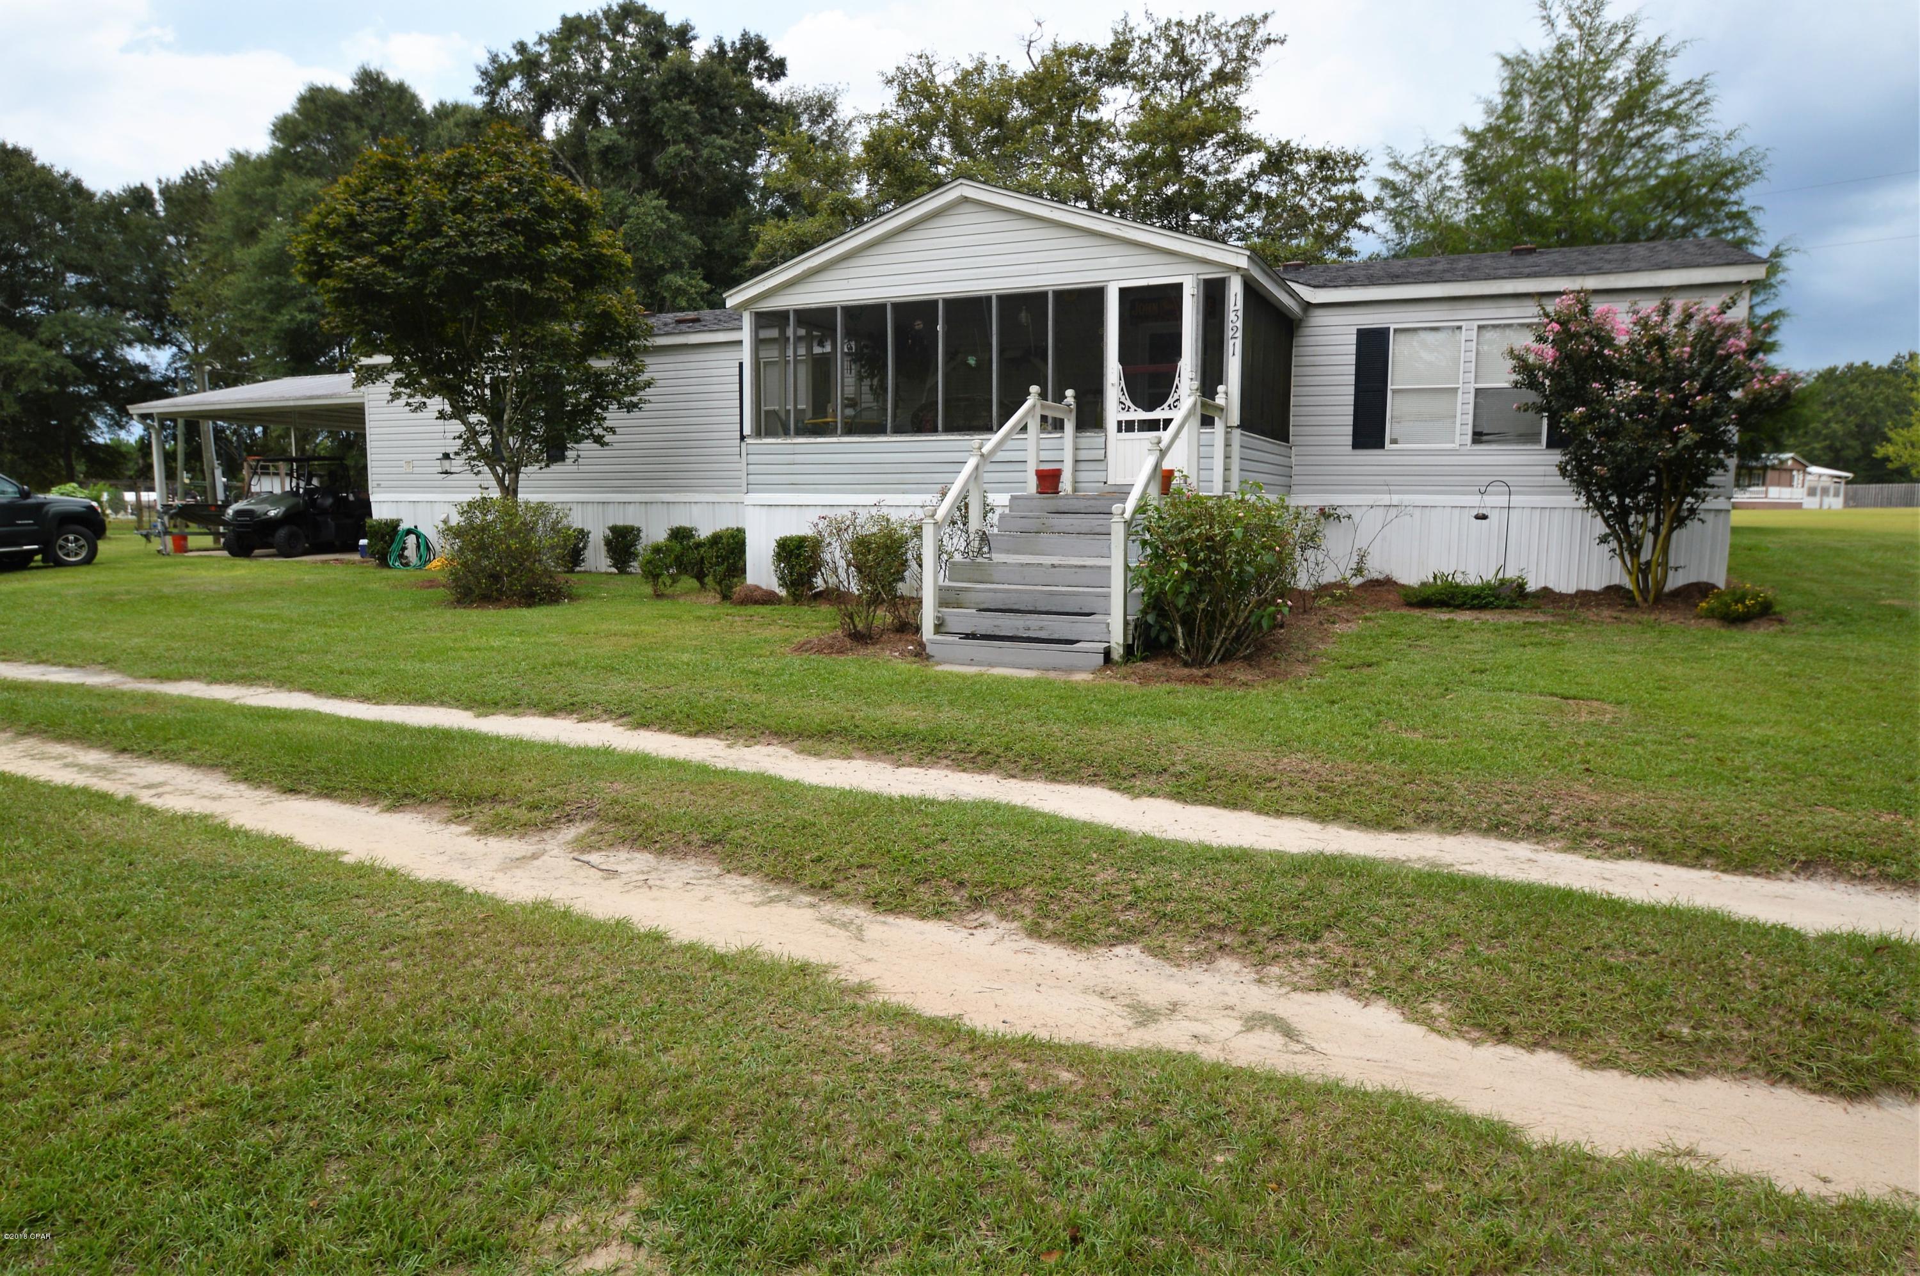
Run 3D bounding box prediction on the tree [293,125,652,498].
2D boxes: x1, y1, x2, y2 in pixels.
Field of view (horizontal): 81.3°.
[{"bbox_3d":[-6.725,-3.879,15.372,4.570,6.240,4.570,3,7,22],"label":"tree"}]

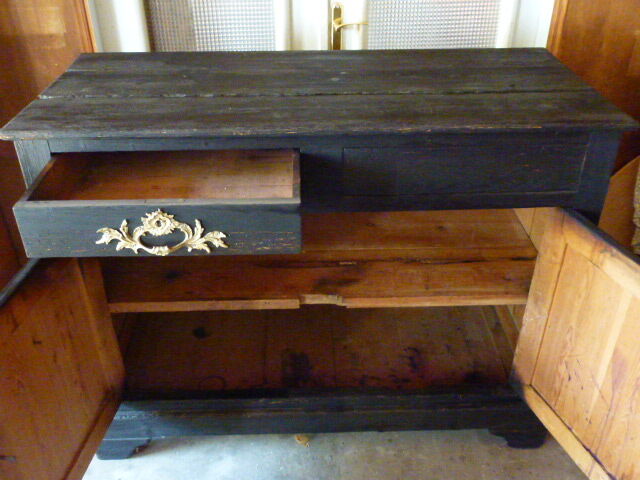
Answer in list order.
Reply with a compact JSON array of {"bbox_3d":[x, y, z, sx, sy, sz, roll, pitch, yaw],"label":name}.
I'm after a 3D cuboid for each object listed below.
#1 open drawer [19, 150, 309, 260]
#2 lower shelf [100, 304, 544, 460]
[{"bbox_3d":[-0.282,-0.131,1.166,0.486,0.105,0.413,-1,34,-1],"label":"open drawer"},{"bbox_3d":[0.005,0.393,1.800,1.284,0.213,0.488,-1,34,-1],"label":"lower shelf"}]

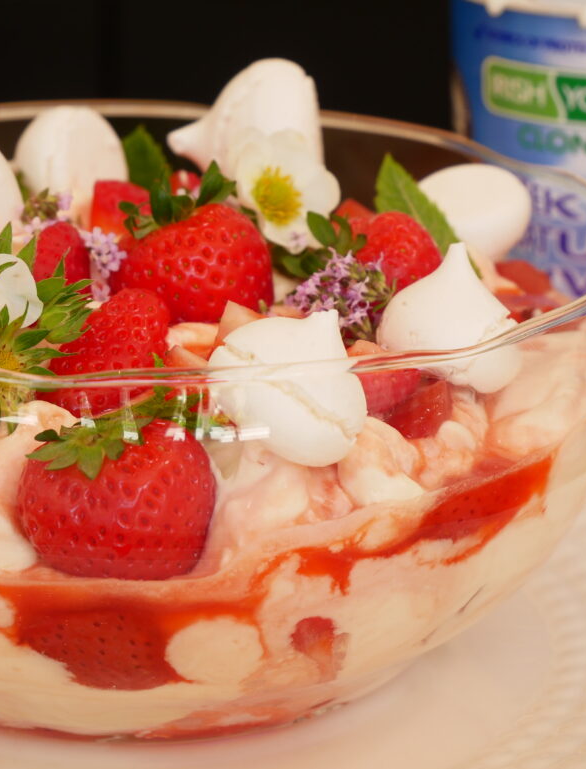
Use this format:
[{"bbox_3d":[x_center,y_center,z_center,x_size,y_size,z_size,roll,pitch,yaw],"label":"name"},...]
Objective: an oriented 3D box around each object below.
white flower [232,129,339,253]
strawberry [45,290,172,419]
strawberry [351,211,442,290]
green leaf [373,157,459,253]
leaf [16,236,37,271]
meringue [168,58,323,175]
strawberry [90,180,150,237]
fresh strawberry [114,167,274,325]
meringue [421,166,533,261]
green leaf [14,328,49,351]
[{"bbox_3d":[-0.002,-0.051,0.620,0.028,0.031,0.013,3,20,5],"label":"white flower"},{"bbox_3d":[-0.038,-0.007,0.485,0.027,0.030,0.028,22,18,0],"label":"strawberry"},{"bbox_3d":[0.024,-0.030,0.550,0.023,0.024,0.025,0,19,0],"label":"strawberry"},{"bbox_3d":[0.034,-0.047,0.636,0.017,0.036,0.008,-38,0,-1],"label":"green leaf"},{"bbox_3d":[-0.055,-0.027,0.487,0.004,0.007,0.003,0,19,0],"label":"leaf"},{"bbox_3d":[-0.013,-0.072,0.655,0.041,0.036,0.036,-13,-1,-6],"label":"meringue"},{"bbox_3d":[-0.046,-0.047,0.634,0.017,0.017,0.016,1,20,0],"label":"strawberry"},{"bbox_3d":[-0.022,-0.030,0.520,0.034,0.034,0.033,0,19,0],"label":"fresh strawberry"},{"bbox_3d":[0.045,-0.042,0.585,0.028,0.025,0.027,0,19,0],"label":"meringue"},{"bbox_3d":[-0.053,-0.009,0.480,0.008,0.004,0.004,0,19,0],"label":"green leaf"}]

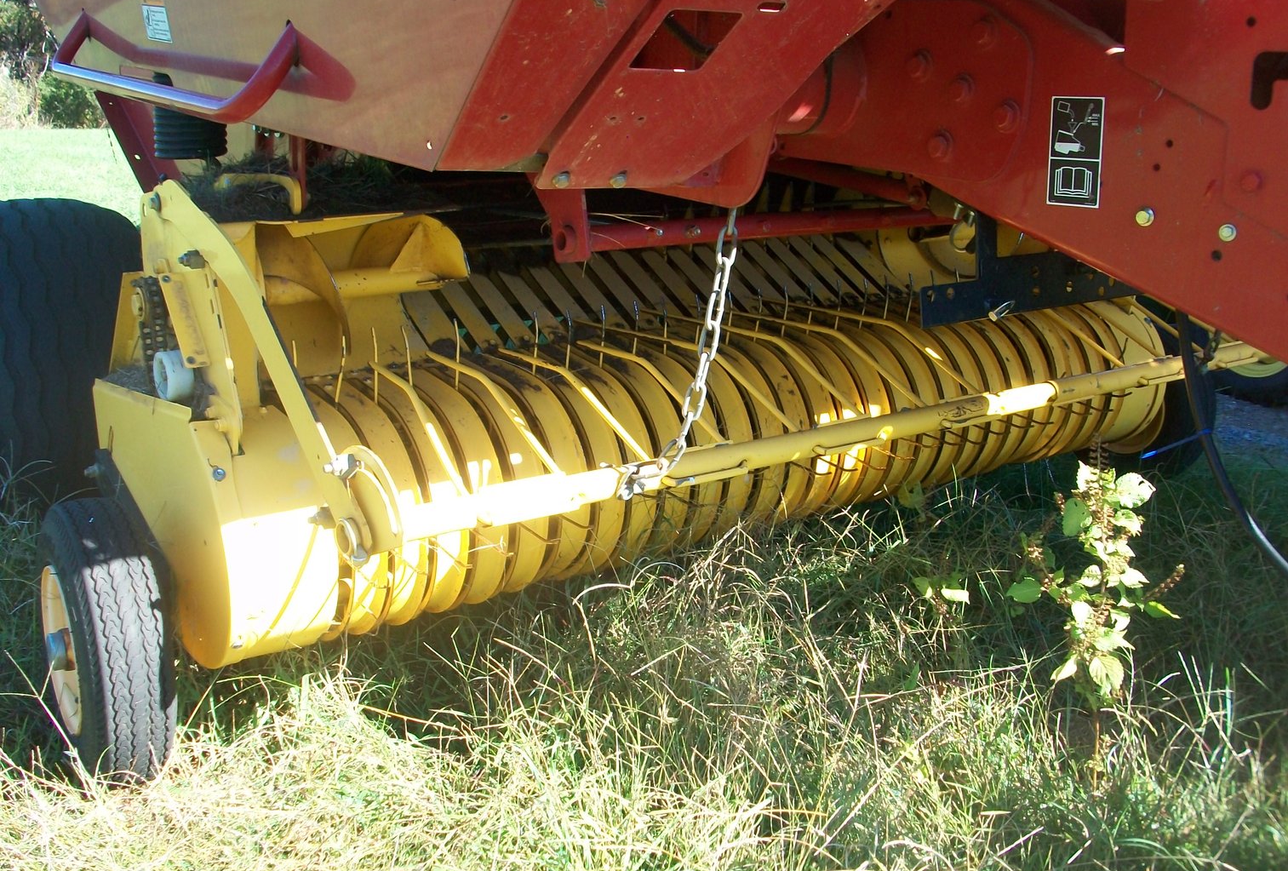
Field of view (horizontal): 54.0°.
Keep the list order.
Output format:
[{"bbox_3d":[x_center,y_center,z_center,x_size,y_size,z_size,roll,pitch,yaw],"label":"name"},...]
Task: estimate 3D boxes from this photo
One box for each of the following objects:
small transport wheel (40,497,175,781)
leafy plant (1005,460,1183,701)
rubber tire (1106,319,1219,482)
[{"bbox_3d":[-0.748,0.286,1.753,0.110,0.400,0.400,-10,18,-35],"label":"small transport wheel"},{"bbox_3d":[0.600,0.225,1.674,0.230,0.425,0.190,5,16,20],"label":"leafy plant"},{"bbox_3d":[1.171,-0.080,3.060,0.110,0.405,0.405,-10,18,-35],"label":"rubber tire"}]

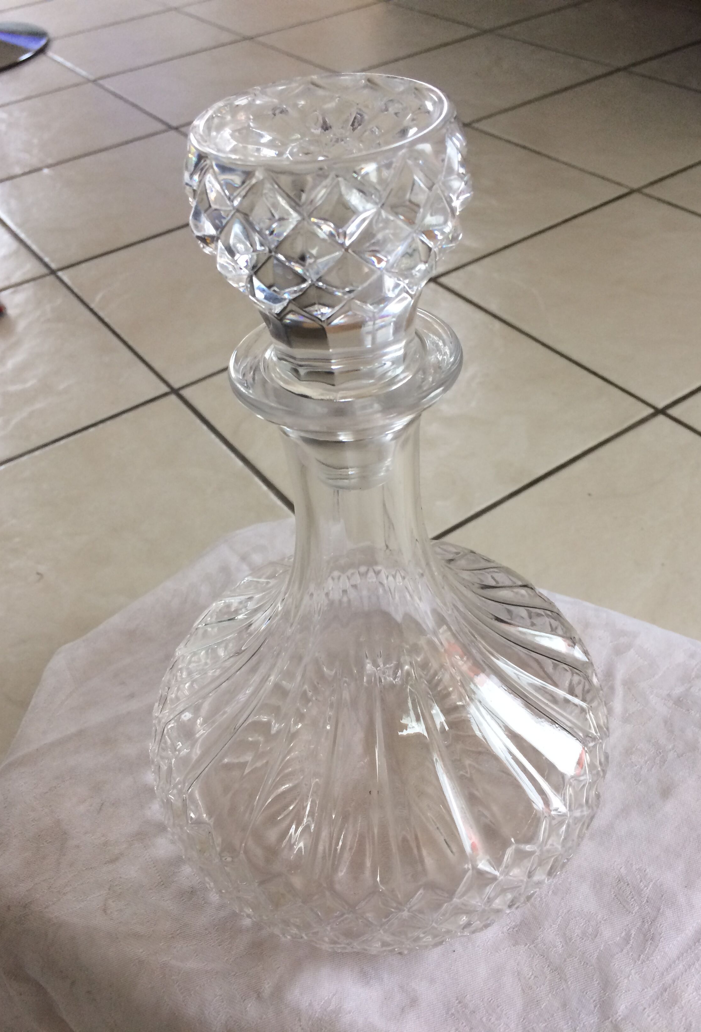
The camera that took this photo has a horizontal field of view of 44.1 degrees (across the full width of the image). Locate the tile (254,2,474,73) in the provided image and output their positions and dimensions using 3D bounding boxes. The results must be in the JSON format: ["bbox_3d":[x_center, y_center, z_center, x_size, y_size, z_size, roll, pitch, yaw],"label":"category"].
[{"bbox_3d":[0.032,-0.953,1.722,0.330,0.010,0.330,-28,48,-22],"label":"tile"}]

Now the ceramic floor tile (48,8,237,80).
[{"bbox_3d":[-0.438,-0.983,1.802,0.330,0.010,0.330,-28,48,-22],"label":"ceramic floor tile"}]

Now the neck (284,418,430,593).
[{"bbox_3d":[0.002,-0.004,0.243,0.043,0.064,0.043,-6,44,0],"label":"neck"}]

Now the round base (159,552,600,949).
[{"bbox_3d":[0.009,0.066,0.311,0.164,0.107,0.164,-3,44,3],"label":"round base"}]

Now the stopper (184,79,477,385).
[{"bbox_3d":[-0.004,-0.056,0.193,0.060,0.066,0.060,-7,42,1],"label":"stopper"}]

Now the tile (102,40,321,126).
[{"bbox_3d":[-0.245,-0.802,1.595,0.330,0.010,0.330,-28,48,-22],"label":"tile"}]

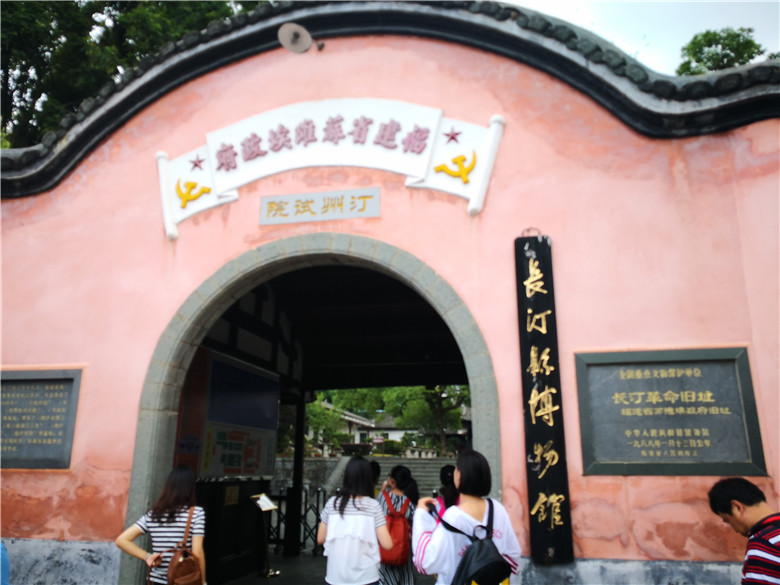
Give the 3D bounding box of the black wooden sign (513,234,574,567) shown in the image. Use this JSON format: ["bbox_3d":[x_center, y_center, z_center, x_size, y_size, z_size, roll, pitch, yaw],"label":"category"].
[{"bbox_3d":[1.204,0.766,4.796,0.297,2.510,0.070,-3,-16,11],"label":"black wooden sign"}]

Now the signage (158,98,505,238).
[{"bbox_3d":[-0.663,-1.203,5.721,3.468,1.329,0.100,-3,-16,11],"label":"signage"}]

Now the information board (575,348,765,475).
[{"bbox_3d":[2.071,0.892,4.573,1.245,0.923,0.070,-3,-16,11],"label":"information board"}]

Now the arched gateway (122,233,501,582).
[{"bbox_3d":[-0.681,1.214,5.250,3.190,3.570,0.360,-3,-16,11],"label":"arched gateway"}]

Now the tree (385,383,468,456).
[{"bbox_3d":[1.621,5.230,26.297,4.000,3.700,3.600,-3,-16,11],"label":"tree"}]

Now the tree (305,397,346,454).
[{"bbox_3d":[-2.839,5.551,25.585,2.100,2.500,1.900,-3,-16,11],"label":"tree"}]

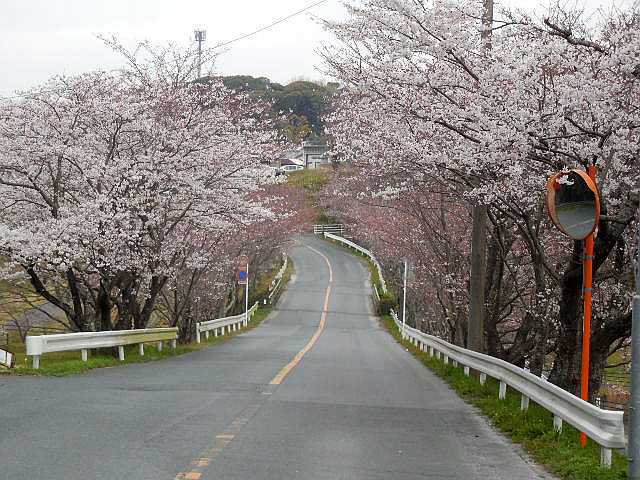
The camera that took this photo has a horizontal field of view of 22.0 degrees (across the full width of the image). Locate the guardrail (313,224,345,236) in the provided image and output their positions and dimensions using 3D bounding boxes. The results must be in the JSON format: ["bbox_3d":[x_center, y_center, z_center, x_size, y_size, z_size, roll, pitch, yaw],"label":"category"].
[{"bbox_3d":[1.100,-1.080,188.000,3.600,1.250,0.200,2,0,2],"label":"guardrail"}]

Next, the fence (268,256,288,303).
[{"bbox_3d":[-3.140,2.970,128.000,0.350,1.050,46.000,2,3,0],"label":"fence"}]

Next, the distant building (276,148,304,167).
[{"bbox_3d":[-5.700,-15.700,318.000,6.500,4.200,6.500,2,0,-1],"label":"distant building"}]

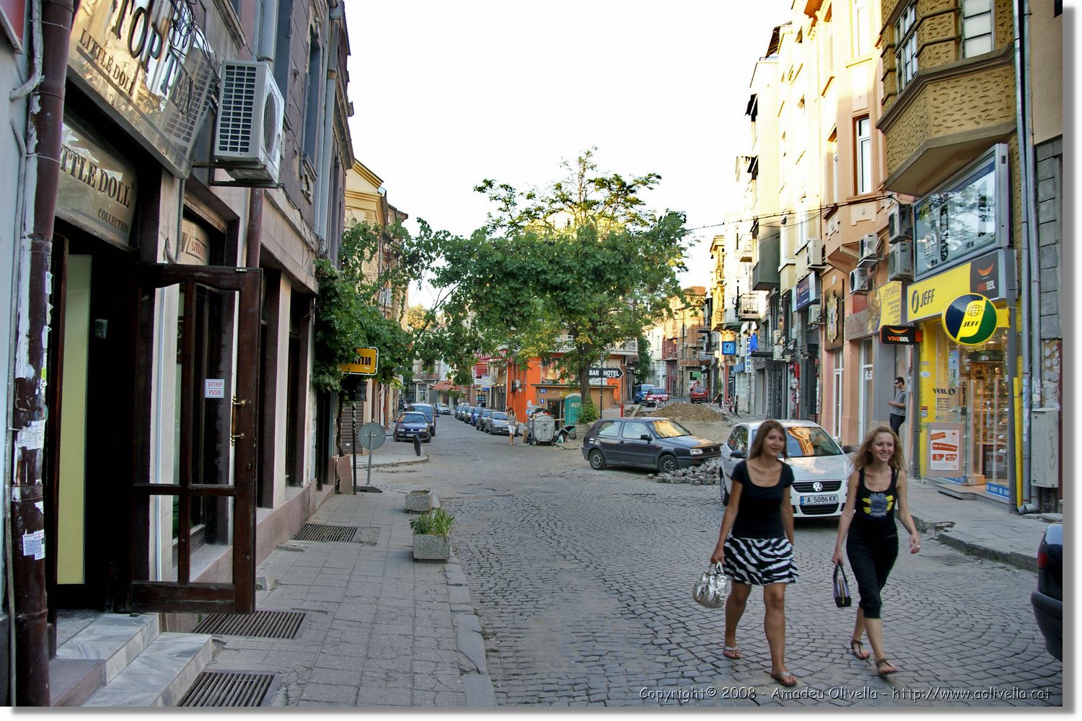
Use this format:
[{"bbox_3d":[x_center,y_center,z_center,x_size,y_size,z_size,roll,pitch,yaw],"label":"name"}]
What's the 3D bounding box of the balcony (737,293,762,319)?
[{"bbox_3d":[11.300,-2.870,44.000,1.000,1.250,2.300,0,-2,9],"label":"balcony"}]

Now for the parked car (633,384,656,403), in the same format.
[{"bbox_3d":[8.750,2.770,66.500,1.720,1.570,4.200,1,-3,-1],"label":"parked car"}]

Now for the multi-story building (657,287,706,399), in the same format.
[{"bbox_3d":[15.530,-1.855,89.000,6.300,12.000,8.000,0,-3,14],"label":"multi-story building"}]

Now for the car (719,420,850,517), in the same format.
[{"bbox_3d":[3.910,1.730,12.980,1.660,1.470,3.920,0,-2,5],"label":"car"}]

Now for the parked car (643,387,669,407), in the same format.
[{"bbox_3d":[8.650,2.730,60.000,1.670,1.400,4.100,0,-2,9],"label":"parked car"}]

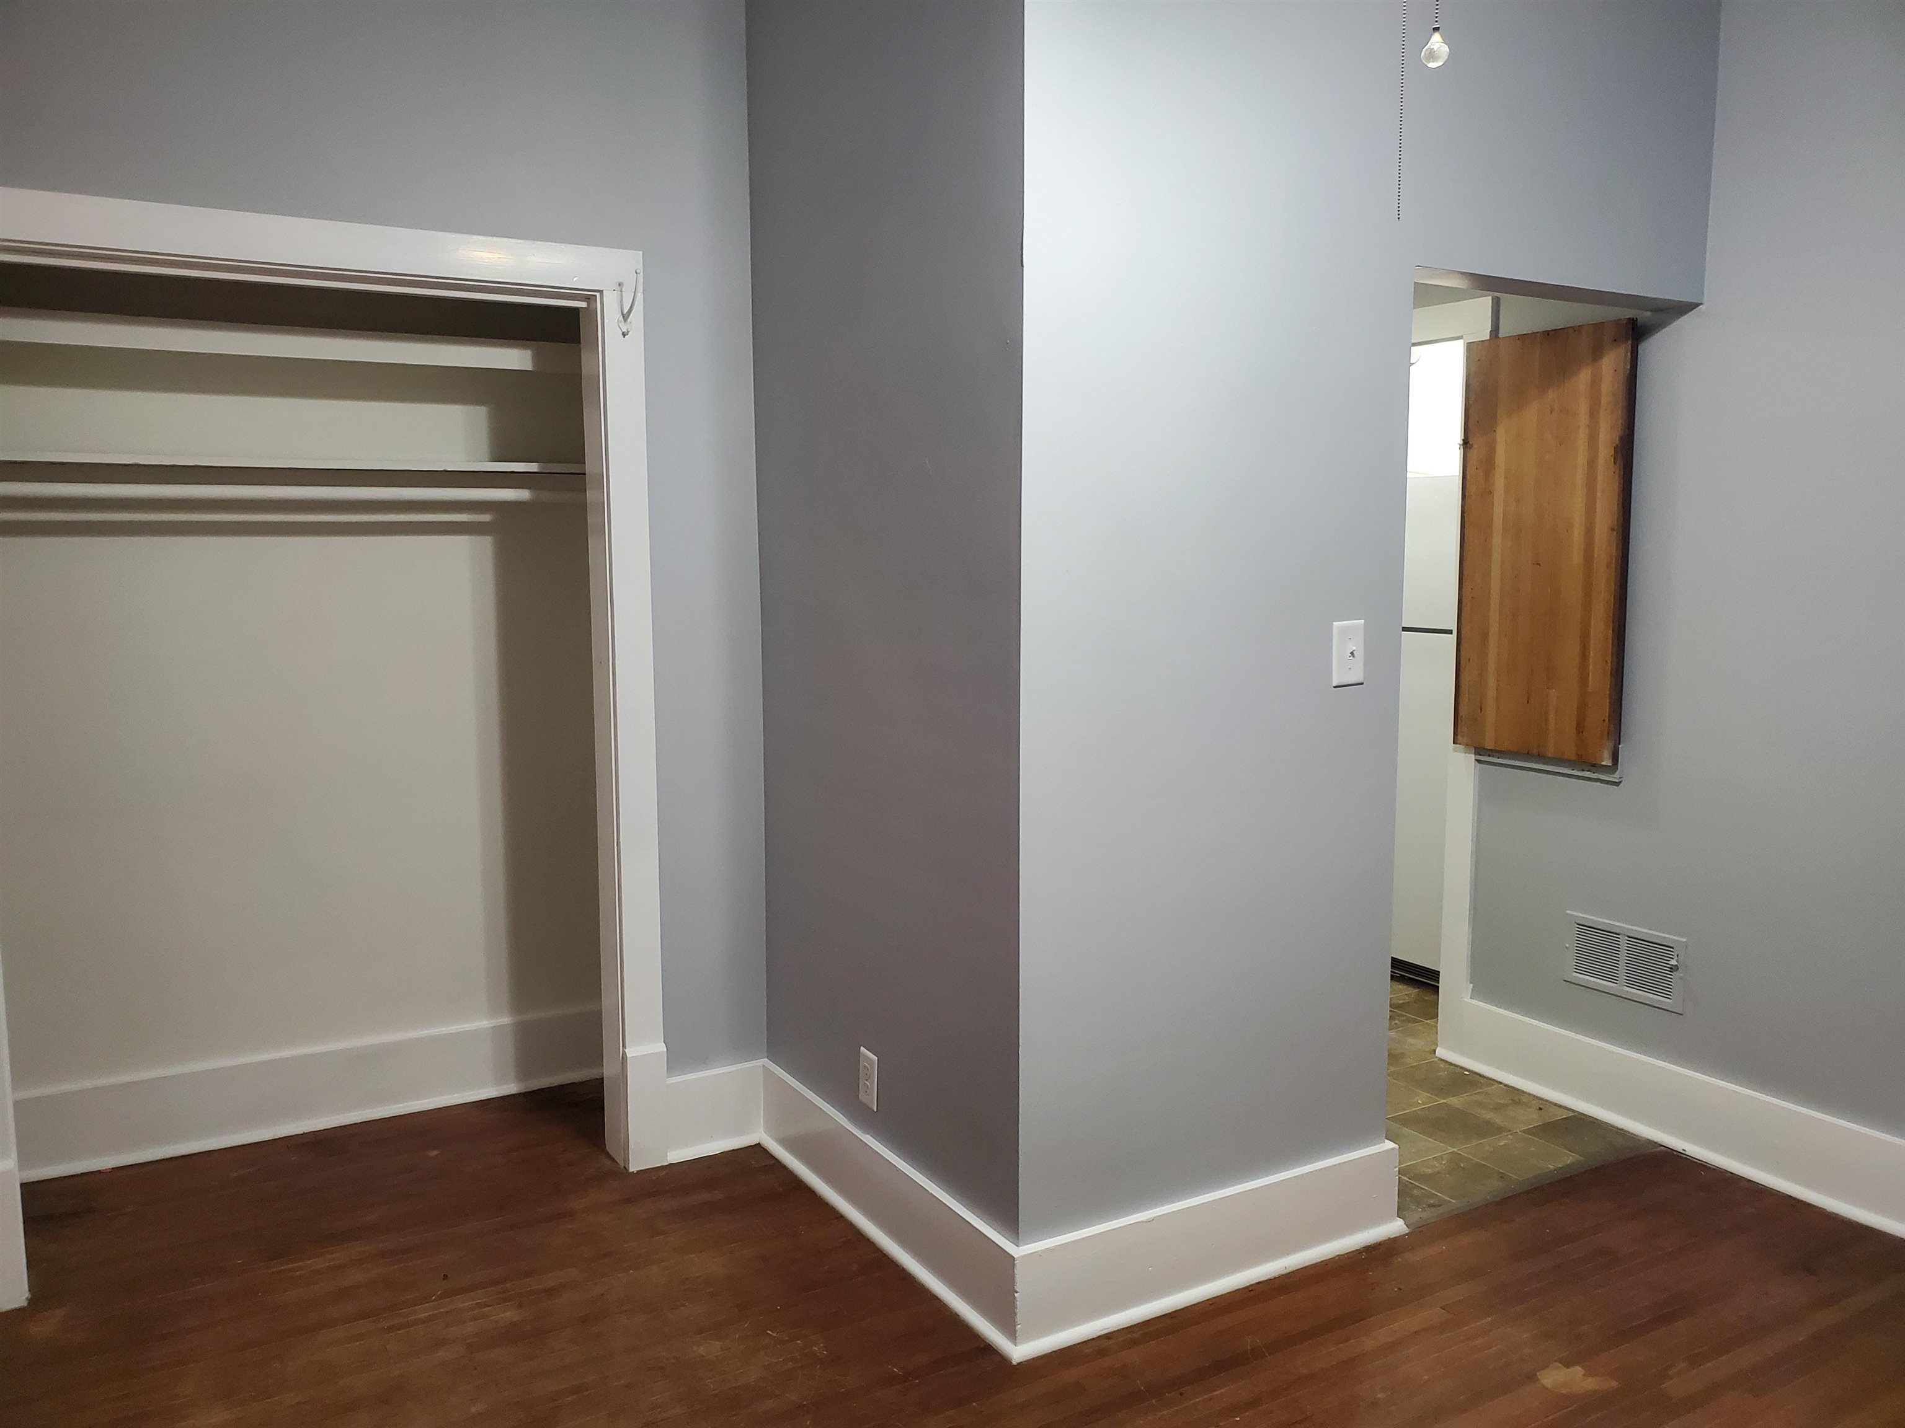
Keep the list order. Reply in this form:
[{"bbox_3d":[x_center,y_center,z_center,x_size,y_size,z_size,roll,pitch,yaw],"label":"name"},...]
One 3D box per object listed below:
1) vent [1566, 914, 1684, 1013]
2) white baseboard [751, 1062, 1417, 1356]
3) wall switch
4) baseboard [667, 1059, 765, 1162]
[{"bbox_3d":[1.688,0.628,3.609,0.018,0.187,0.331,-4,7,-30],"label":"vent"},{"bbox_3d":[0.254,0.987,3.304,1.005,0.194,1.149,-4,7,-30],"label":"white baseboard"},{"bbox_3d":[0.797,-0.120,2.869,0.081,0.128,0.014,-4,7,-30],"label":"wall switch"},{"bbox_3d":[-0.570,0.970,3.482,0.262,0.195,0.035,-4,7,-30],"label":"baseboard"}]

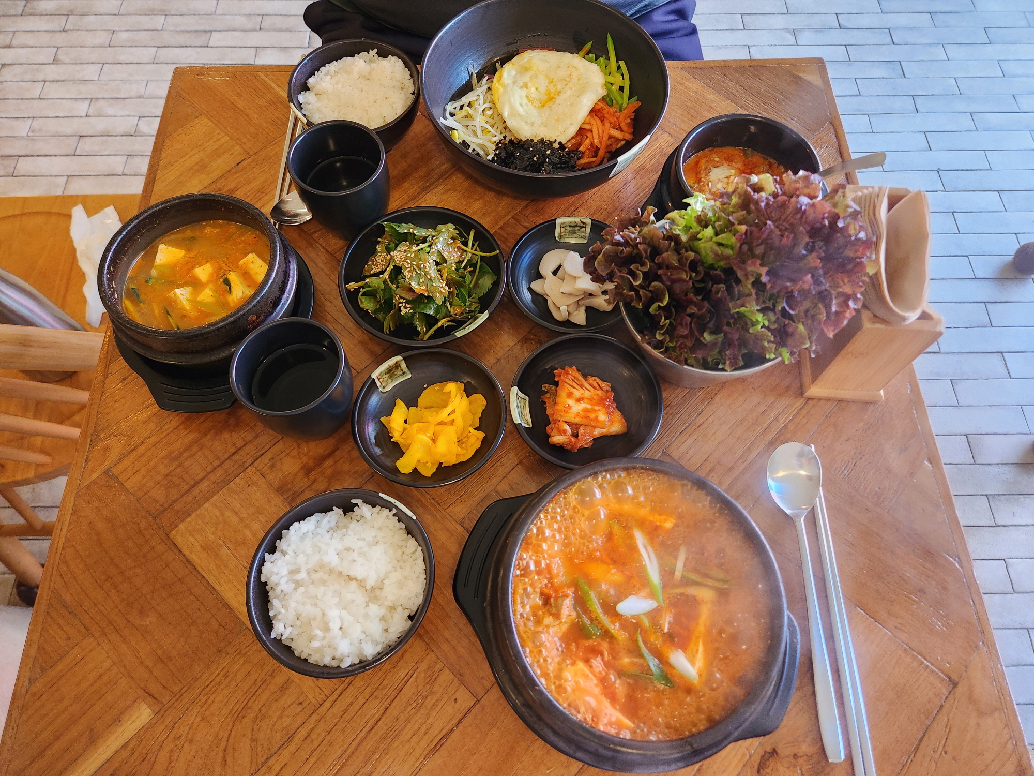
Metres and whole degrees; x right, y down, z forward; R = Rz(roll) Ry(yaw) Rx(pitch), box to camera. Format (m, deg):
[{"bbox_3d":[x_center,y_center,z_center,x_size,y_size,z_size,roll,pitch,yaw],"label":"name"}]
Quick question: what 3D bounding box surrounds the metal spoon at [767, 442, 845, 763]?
[{"bbox_3d":[0.198,0.133,0.456,0.038,0.018,0.204,1,66,0],"label":"metal spoon"}]

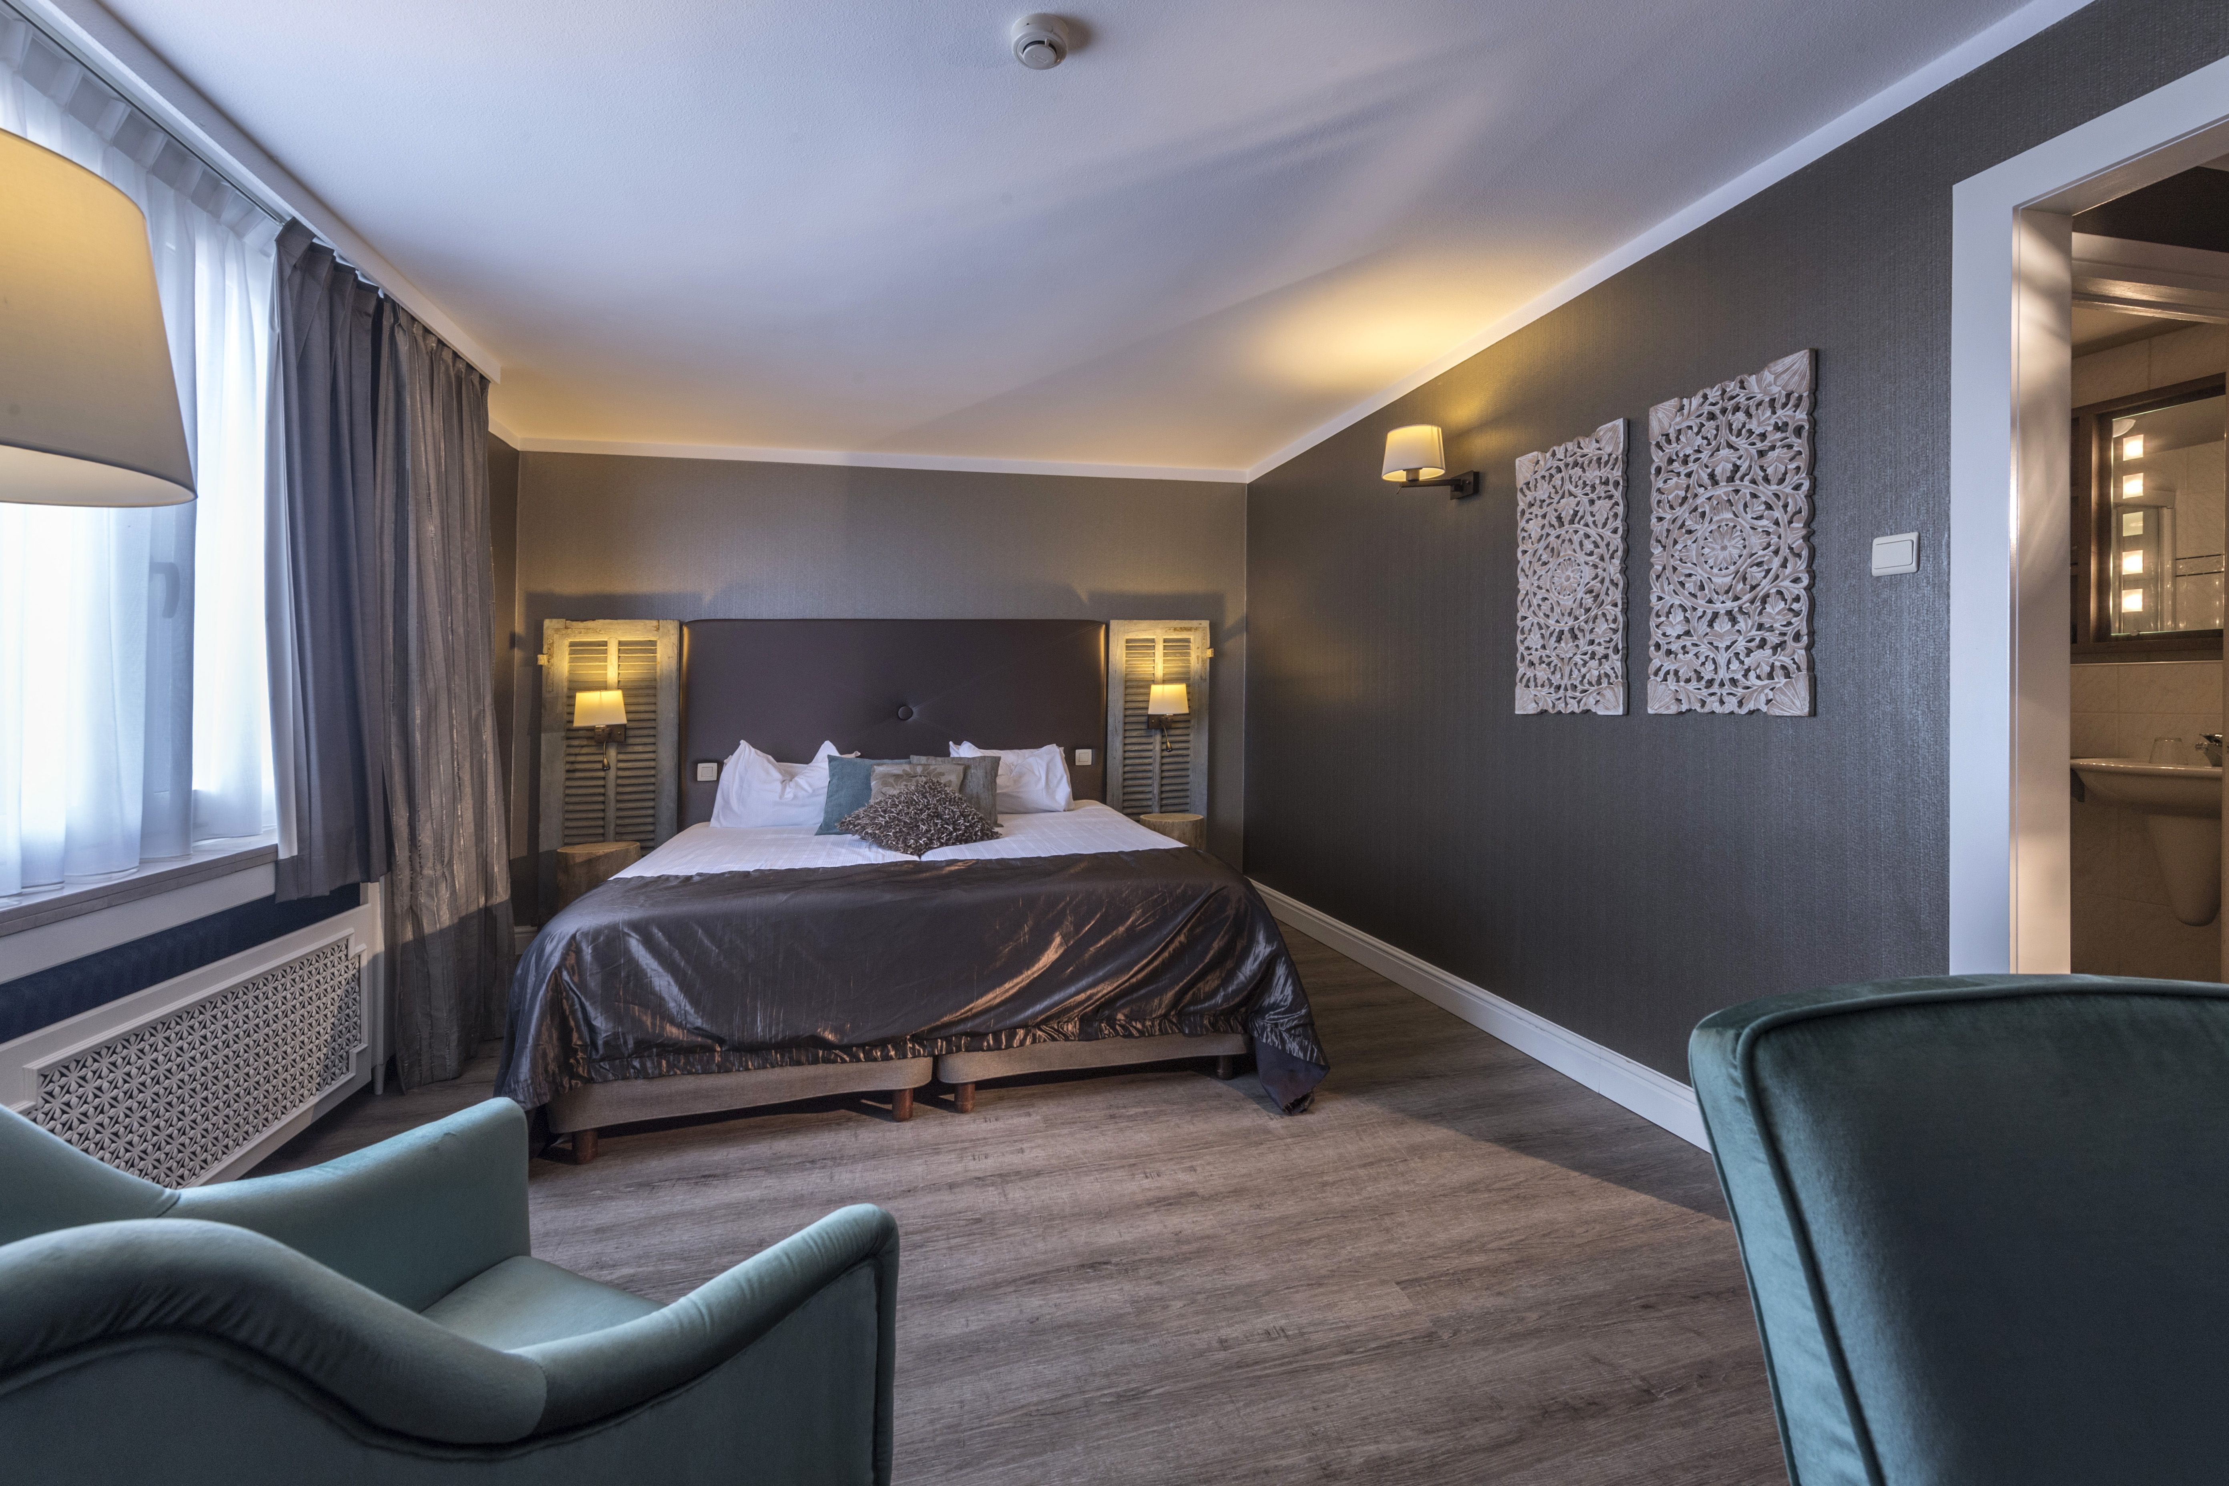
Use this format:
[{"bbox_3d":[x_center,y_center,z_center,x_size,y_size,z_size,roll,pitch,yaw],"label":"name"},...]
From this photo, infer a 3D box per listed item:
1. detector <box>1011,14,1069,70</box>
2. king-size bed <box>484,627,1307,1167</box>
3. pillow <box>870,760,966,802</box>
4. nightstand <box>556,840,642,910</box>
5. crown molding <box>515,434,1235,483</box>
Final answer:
[{"bbox_3d":[-0.140,-1.325,1.640,0.106,0.052,0.106,0,2,0],"label":"detector"},{"bbox_3d":[-0.707,0.214,3.243,2.070,1.500,2.150,-1,2,-15],"label":"king-size bed"},{"bbox_3d":[-0.785,0.223,3.472,0.380,0.360,0.120,-1,-36,-15],"label":"pillow"},{"bbox_3d":[-2.230,0.741,3.765,0.370,0.540,0.360,-1,2,-15],"label":"nightstand"},{"bbox_3d":[-0.946,-1.385,4.278,3.500,0.055,0.055,-2,3,-15],"label":"crown molding"}]

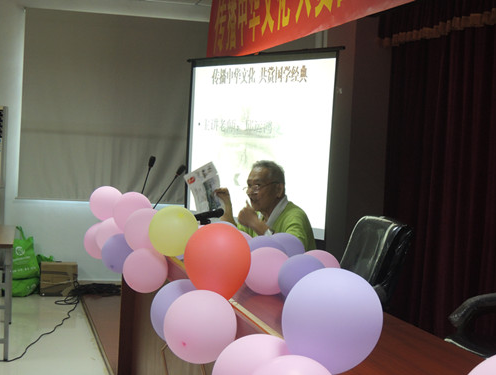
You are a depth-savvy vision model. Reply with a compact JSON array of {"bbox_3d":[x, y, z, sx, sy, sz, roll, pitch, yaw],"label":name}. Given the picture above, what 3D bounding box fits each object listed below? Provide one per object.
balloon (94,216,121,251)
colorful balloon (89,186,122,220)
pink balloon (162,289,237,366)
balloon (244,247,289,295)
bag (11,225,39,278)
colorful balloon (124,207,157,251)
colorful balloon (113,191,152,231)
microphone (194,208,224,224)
[{"bbox_3d":[-0.766,0.282,5.100,0.211,0.219,0.211,2,2,-13],"label":"balloon"},{"bbox_3d":[-0.837,0.095,5.300,0.204,0.212,0.204,2,2,-13],"label":"colorful balloon"},{"bbox_3d":[-0.137,0.406,2.600,0.212,0.220,0.212,2,2,-13],"label":"pink balloon"},{"bbox_3d":[0.073,0.322,3.450,0.181,0.188,0.181,2,2,-13],"label":"balloon"},{"bbox_3d":[-2.056,0.632,8.200,0.330,0.540,0.200,2,2,-13],"label":"bag"},{"bbox_3d":[-0.466,0.202,4.150,0.211,0.219,0.211,2,2,-13],"label":"colorful balloon"},{"bbox_3d":[-0.620,0.134,4.850,0.214,0.222,0.214,2,2,-13],"label":"colorful balloon"},{"bbox_3d":[-0.215,0.151,4.650,0.200,0.070,0.055,-16,5,-7],"label":"microphone"}]

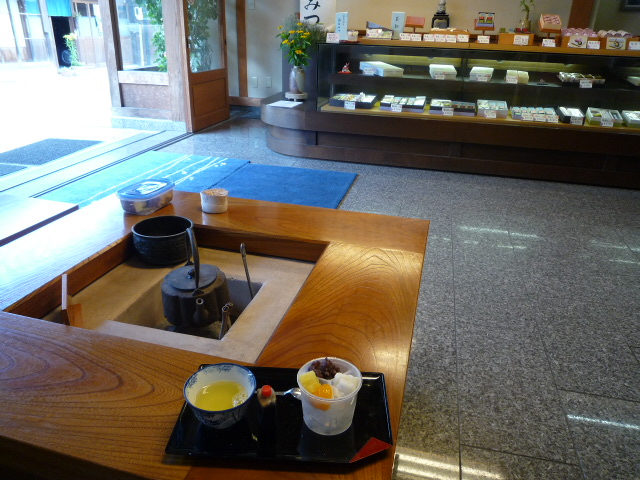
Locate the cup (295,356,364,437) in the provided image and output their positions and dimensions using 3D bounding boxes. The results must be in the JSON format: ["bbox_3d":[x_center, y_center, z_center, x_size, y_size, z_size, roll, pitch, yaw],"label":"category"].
[{"bbox_3d":[0.012,0.210,0.615,0.085,0.067,0.085,1,24,-1],"label":"cup"}]

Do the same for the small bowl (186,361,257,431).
[{"bbox_3d":[-0.130,0.215,0.614,0.092,0.052,0.092,1,24,-1],"label":"small bowl"}]

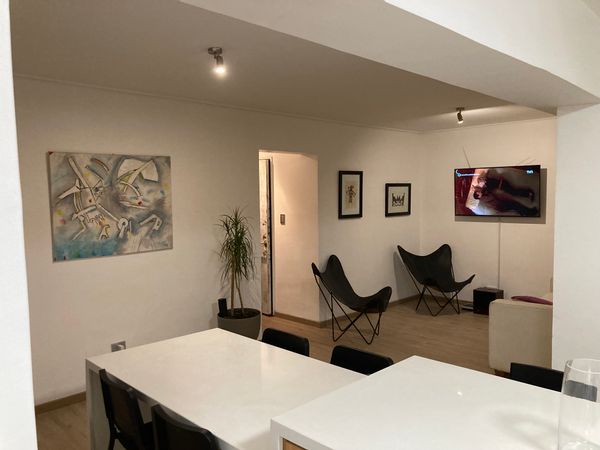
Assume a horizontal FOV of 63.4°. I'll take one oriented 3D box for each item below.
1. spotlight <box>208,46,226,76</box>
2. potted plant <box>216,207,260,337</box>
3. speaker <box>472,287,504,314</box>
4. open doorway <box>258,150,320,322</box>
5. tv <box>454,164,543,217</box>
[{"bbox_3d":[-0.495,-0.969,2.877,0.100,0.139,0.100,-5,6,-44],"label":"spotlight"},{"bbox_3d":[-0.570,0.572,4.544,0.430,1.490,0.430,-1,4,0],"label":"potted plant"},{"bbox_3d":[2.467,0.999,6.319,0.267,0.301,0.288,-5,6,-44],"label":"speaker"},{"bbox_3d":[-0.133,0.239,5.391,0.885,2.025,0.150,-5,6,-44],"label":"open doorway"},{"bbox_3d":[2.547,-0.426,6.303,0.060,0.633,1.120,-5,6,-44],"label":"tv"}]

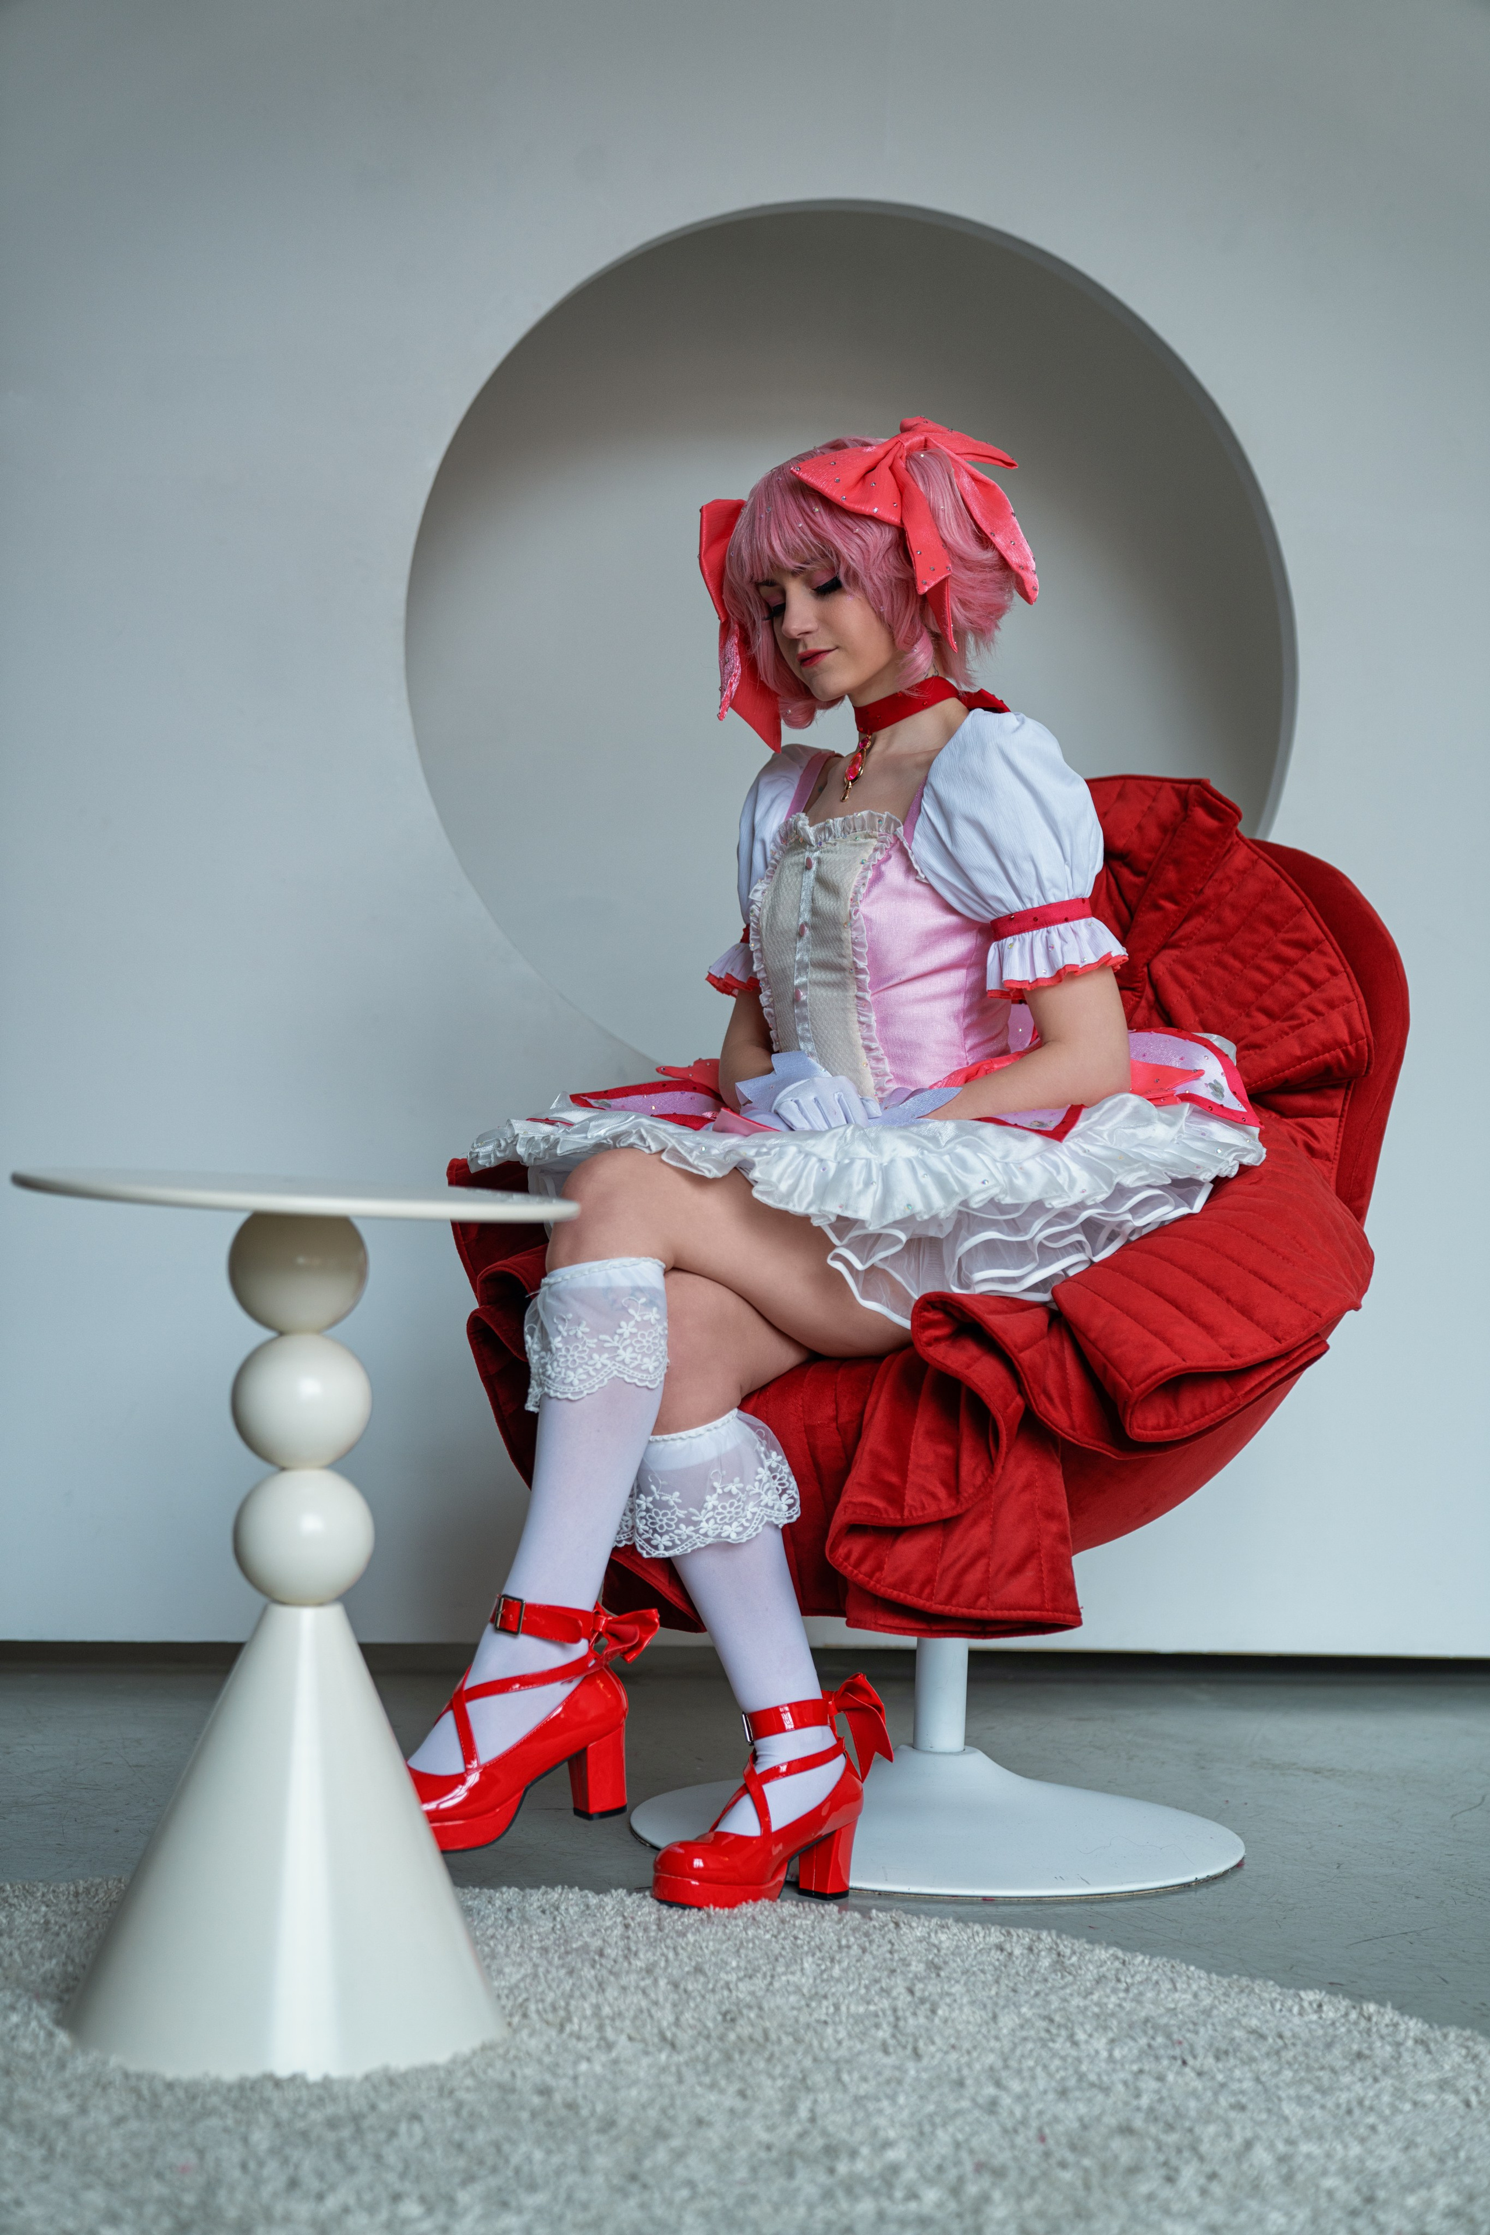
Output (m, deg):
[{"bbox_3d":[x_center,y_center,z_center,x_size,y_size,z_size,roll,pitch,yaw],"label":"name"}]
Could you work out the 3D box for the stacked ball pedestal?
[{"bbox_3d":[-0.350,0.388,2.436,0.351,0.629,0.351,2,-1,0],"label":"stacked ball pedestal"}]

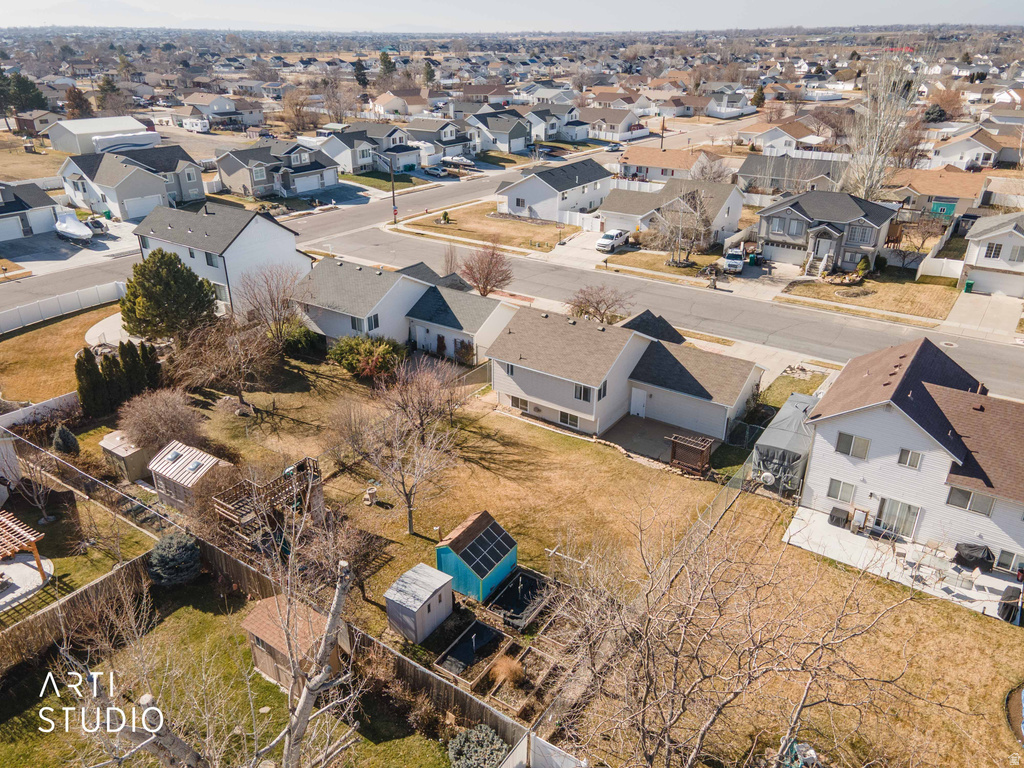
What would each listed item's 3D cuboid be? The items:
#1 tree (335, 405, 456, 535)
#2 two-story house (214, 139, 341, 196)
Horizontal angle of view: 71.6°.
[{"bbox_3d":[-5.933,4.784,36.871,5.800,7.300,5.600,0,27,0],"label":"tree"},{"bbox_3d":[-40.428,-37.994,123.627,13.700,7.400,16.000,17,31,32],"label":"two-story house"}]

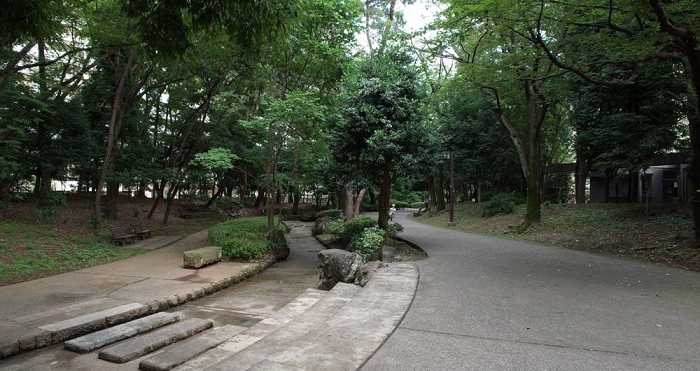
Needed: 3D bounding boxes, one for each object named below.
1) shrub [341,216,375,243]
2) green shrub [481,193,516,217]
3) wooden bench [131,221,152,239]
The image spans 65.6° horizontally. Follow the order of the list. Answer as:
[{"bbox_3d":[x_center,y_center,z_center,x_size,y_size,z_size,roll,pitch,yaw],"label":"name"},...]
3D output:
[{"bbox_3d":[0.316,1.674,20.200,1.300,1.000,1.350,0,-2,0],"label":"shrub"},{"bbox_3d":[9.297,1.189,34.000,2.000,1.450,2.200,0,-2,0],"label":"green shrub"},{"bbox_3d":[-9.866,2.106,25.700,0.600,0.760,1.500,0,-2,5],"label":"wooden bench"}]

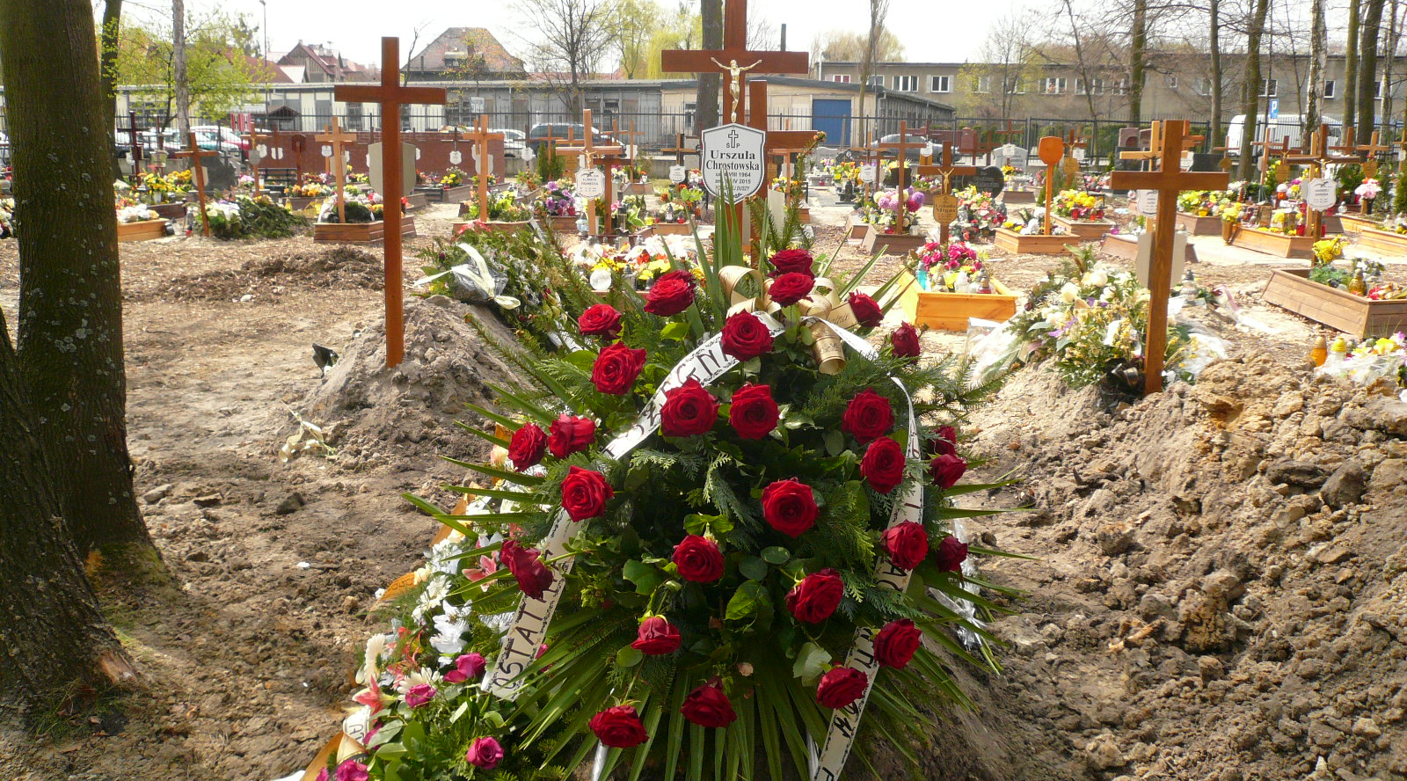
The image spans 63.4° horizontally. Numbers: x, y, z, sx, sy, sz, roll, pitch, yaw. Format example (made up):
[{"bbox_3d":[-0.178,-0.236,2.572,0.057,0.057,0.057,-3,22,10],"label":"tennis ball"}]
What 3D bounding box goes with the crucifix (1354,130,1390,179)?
[{"bbox_3d":[11.317,-3.685,19.358,0.550,1.400,0.070,2,13,5],"label":"crucifix"}]

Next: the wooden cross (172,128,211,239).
[{"bbox_3d":[-7.229,-2.934,16.202,0.579,1.464,0.100,-1,13,6],"label":"wooden cross"}]

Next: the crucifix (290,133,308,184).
[{"bbox_3d":[-7.667,-4.326,21.601,0.334,1.064,0.140,1,13,3],"label":"crucifix"}]

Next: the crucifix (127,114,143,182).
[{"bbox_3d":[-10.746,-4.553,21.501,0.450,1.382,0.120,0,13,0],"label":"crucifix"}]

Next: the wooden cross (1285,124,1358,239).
[{"bbox_3d":[5.714,-1.716,10.617,0.680,1.480,0.070,2,13,5],"label":"wooden cross"}]

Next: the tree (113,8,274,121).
[{"bbox_3d":[-16.267,-9.612,36.562,4.600,5.000,4.300,2,13,5],"label":"tree"}]

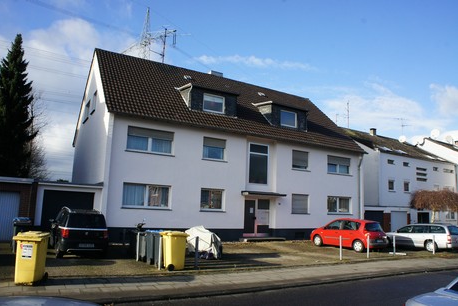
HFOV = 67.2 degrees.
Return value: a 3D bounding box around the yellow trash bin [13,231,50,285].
[{"bbox_3d":[-4.700,2.517,8.259,0.580,1.080,0.730,3,-9,-4],"label":"yellow trash bin"}]

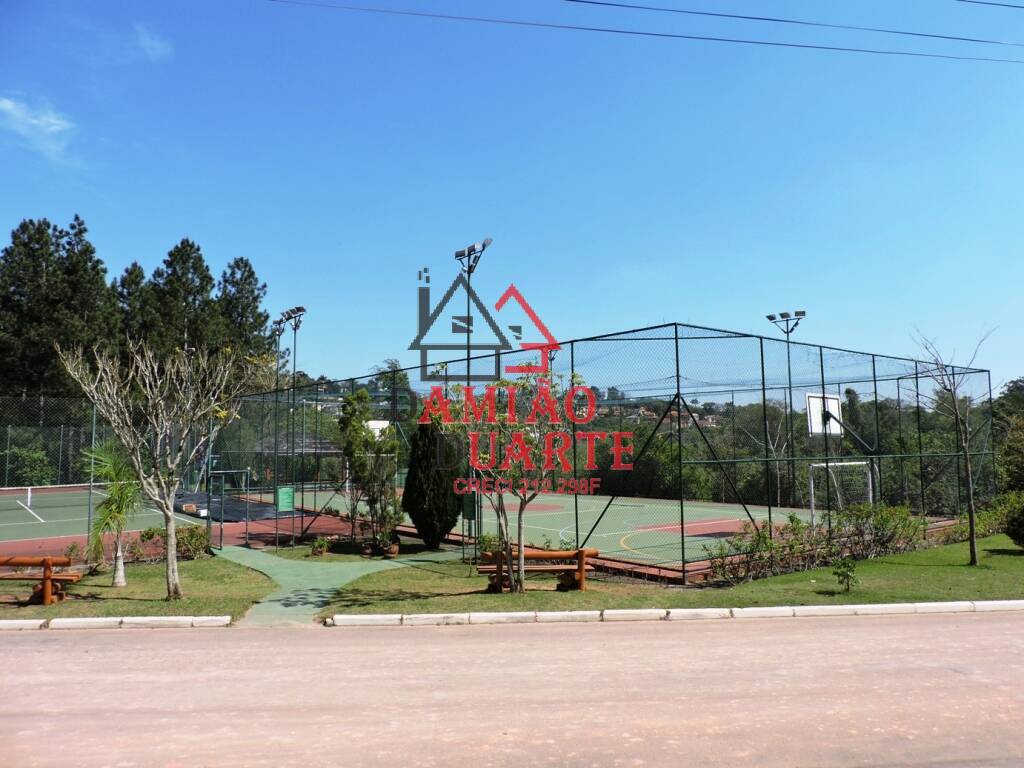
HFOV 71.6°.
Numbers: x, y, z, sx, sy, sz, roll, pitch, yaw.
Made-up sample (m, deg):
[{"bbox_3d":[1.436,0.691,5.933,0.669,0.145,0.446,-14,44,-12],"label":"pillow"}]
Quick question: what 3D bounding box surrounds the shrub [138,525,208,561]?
[{"bbox_3d":[-8.438,3.963,17.750,1.520,0.820,0.750,3,-6,-38],"label":"shrub"}]

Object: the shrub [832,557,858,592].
[{"bbox_3d":[5.848,3.340,12.450,0.420,0.610,0.420,-3,-5,25],"label":"shrub"}]

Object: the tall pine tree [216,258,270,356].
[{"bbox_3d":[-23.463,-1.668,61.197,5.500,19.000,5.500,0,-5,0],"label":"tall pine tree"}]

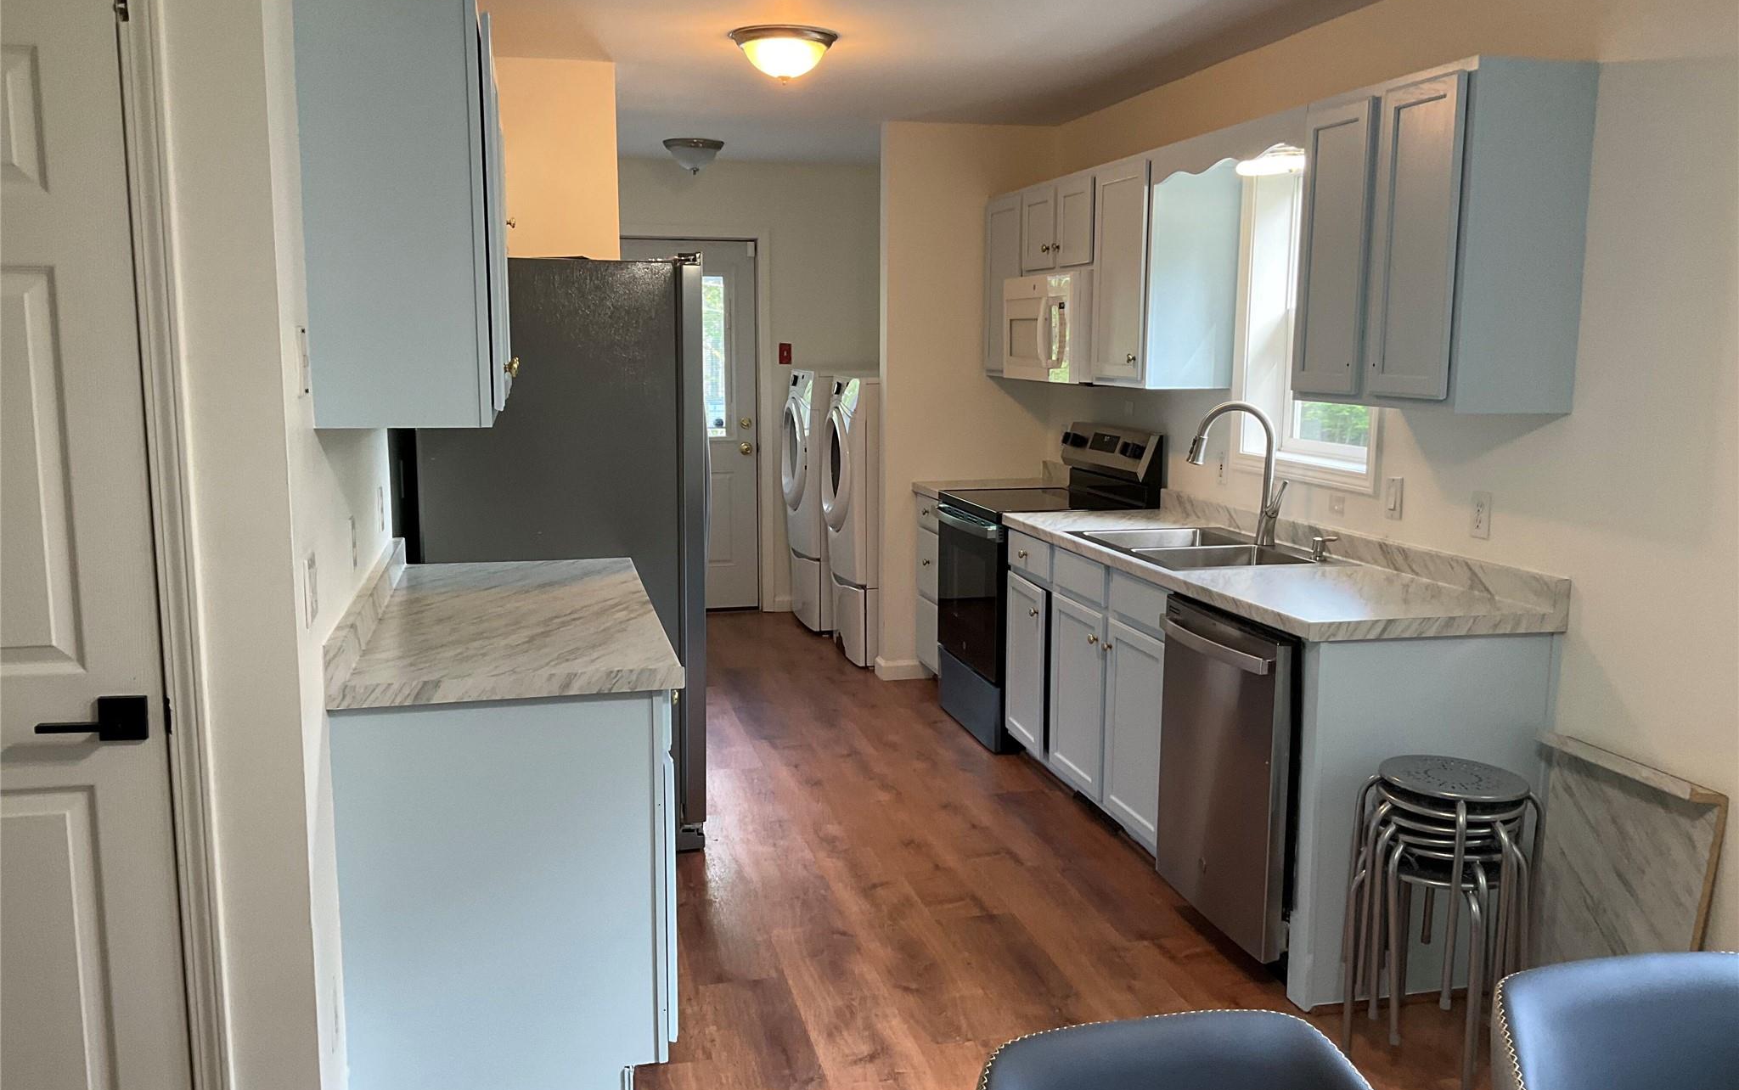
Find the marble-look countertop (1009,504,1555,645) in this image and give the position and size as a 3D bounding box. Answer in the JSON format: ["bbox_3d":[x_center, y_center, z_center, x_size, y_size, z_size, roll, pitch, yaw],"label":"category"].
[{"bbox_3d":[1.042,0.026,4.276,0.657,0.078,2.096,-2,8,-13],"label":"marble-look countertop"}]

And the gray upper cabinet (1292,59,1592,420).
[{"bbox_3d":[1.357,-0.722,3.546,0.319,0.765,0.705,-2,8,-13],"label":"gray upper cabinet"}]

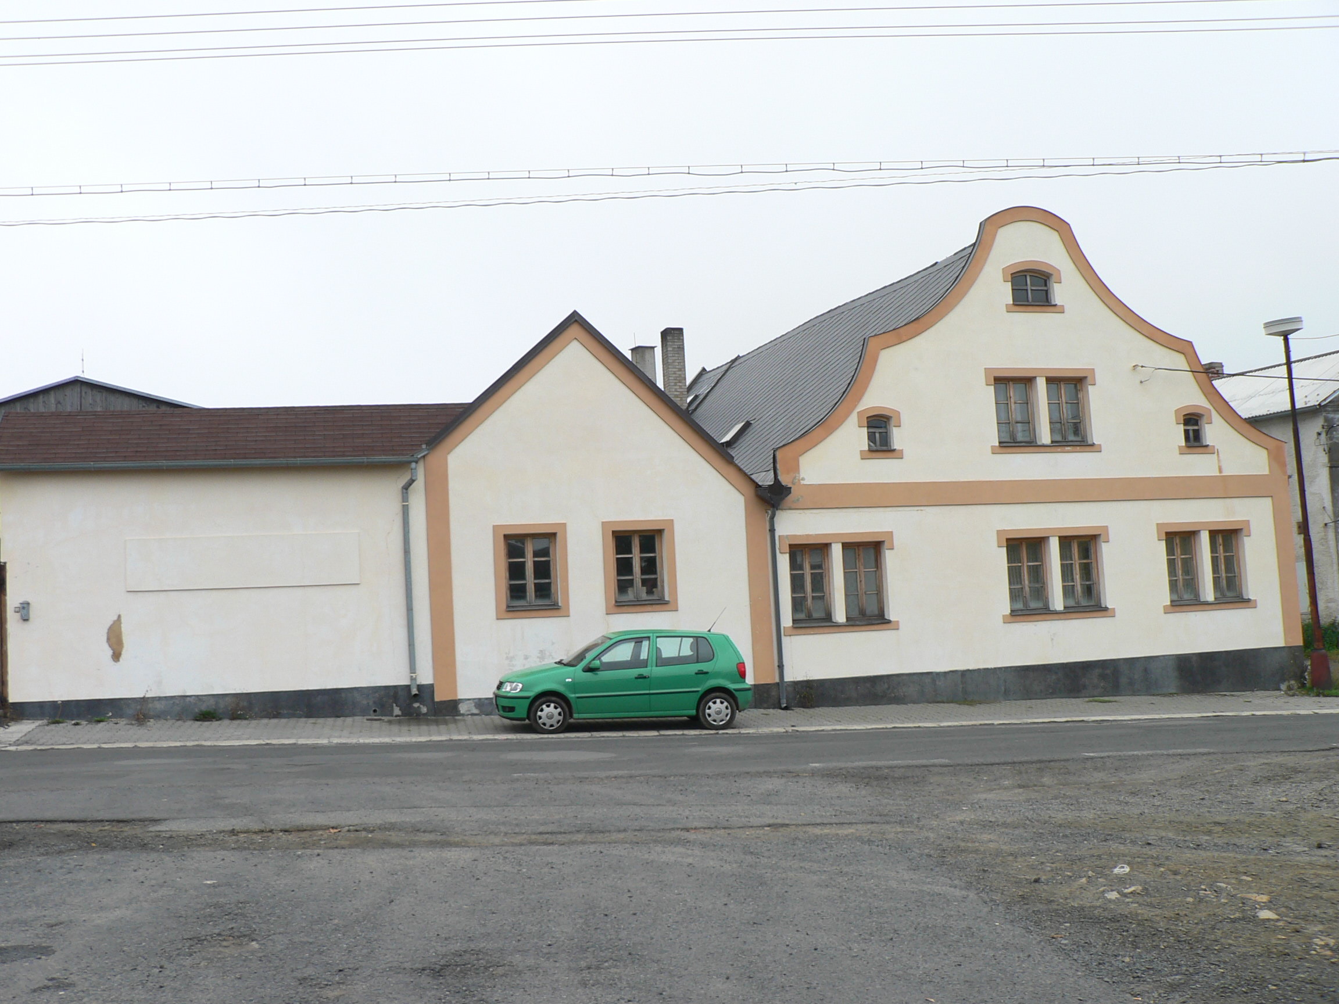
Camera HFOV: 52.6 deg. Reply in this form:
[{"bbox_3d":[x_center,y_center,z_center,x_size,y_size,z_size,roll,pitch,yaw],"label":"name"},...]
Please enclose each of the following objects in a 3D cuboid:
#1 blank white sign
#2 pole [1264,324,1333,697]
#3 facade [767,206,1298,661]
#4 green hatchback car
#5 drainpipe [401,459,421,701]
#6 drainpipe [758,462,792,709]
[{"bbox_3d":[-6.967,0.985,22.262,3.670,0.868,0.050,-1,-6,-15],"label":"blank white sign"},{"bbox_3d":[13.183,-0.019,28.235,0.780,7.814,0.760,-1,-6,-15],"label":"pole"},{"bbox_3d":[7.219,-1.207,26.501,11.073,9.314,0.400,-1,-6,-15],"label":"facade"},{"bbox_3d":[-0.704,2.609,19.887,3.743,1.418,1.650,1,-6,-12],"label":"green hatchback car"},{"bbox_3d":[-4.321,1.298,22.835,0.284,4.026,0.200,-1,-6,-15],"label":"drainpipe"},{"bbox_3d":[1.968,1.485,24.476,0.500,4.465,0.280,-1,-6,-15],"label":"drainpipe"}]

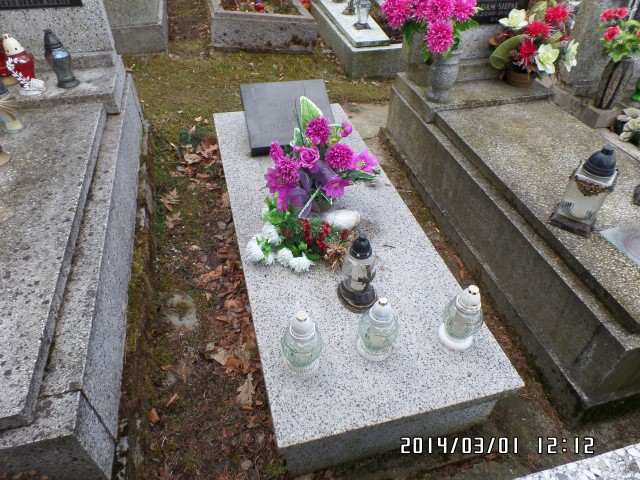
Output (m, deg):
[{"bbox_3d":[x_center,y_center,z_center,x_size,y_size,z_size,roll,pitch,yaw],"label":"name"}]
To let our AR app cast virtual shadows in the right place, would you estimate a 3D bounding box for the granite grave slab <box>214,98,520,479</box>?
[{"bbox_3d":[-0.001,-0.053,1.961,0.750,0.255,1.928,-9,44,-12],"label":"granite grave slab"}]

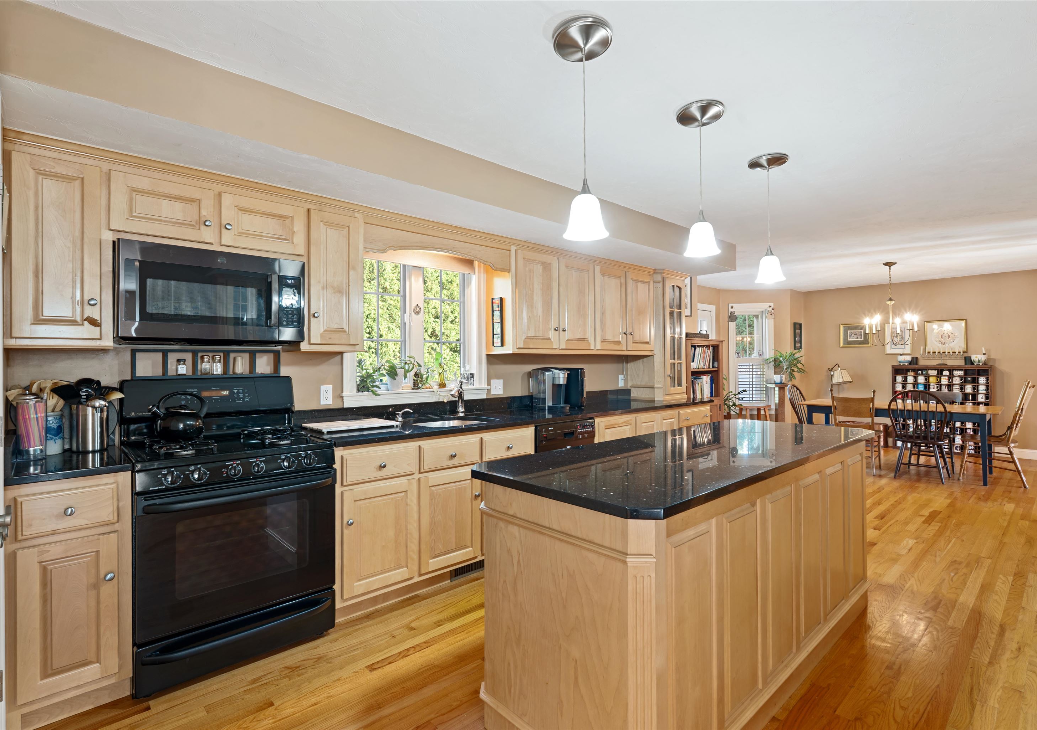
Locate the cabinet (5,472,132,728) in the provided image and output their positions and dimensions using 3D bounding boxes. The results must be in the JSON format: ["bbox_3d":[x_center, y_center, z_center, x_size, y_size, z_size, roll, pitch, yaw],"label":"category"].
[{"bbox_3d":[-1.763,0.828,2.021,0.338,0.882,0.636,-1,1,-43],"label":"cabinet"}]

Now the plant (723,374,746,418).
[{"bbox_3d":[2.730,0.441,6.666,0.455,0.626,0.455,-1,1,-43],"label":"plant"}]

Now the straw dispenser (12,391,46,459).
[{"bbox_3d":[-1.859,0.229,1.971,0.091,0.253,0.091,-1,1,-43],"label":"straw dispenser"}]

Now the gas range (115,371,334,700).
[{"bbox_3d":[-1.366,0.680,2.429,0.762,1.217,0.710,-1,1,-43],"label":"gas range"}]

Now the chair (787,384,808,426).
[{"bbox_3d":[3.850,0.729,6.781,0.485,0.949,0.556,-1,1,-43],"label":"chair"}]

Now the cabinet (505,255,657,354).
[{"bbox_3d":[0.542,-0.476,4.414,1.838,0.788,0.313,-1,1,-43],"label":"cabinet"}]

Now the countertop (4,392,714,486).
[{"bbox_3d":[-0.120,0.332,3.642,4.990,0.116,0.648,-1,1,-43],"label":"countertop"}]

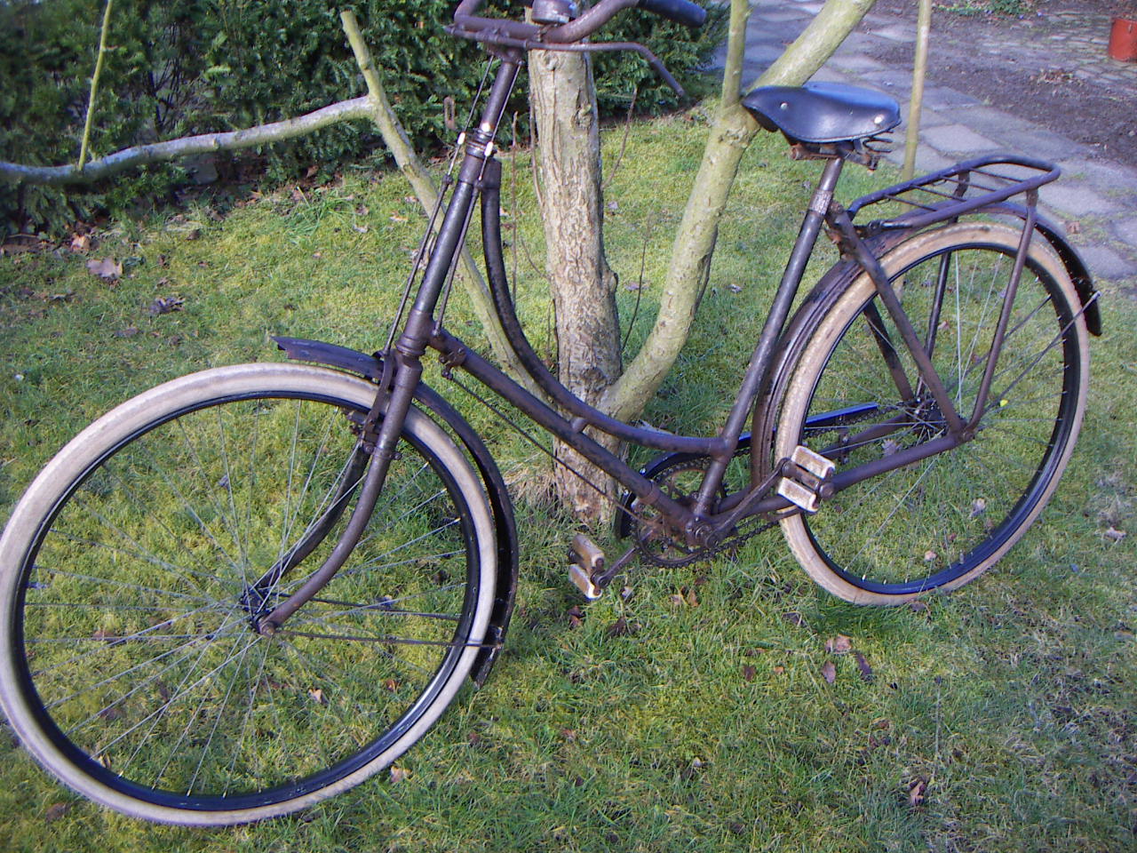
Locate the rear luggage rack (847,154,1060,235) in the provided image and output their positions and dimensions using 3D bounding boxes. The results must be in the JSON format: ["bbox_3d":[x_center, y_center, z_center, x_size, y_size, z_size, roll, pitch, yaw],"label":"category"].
[{"bbox_3d":[0.614,-0.380,1.926,0.365,0.052,0.148,-19,26,-18],"label":"rear luggage rack"}]

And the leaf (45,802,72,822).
[{"bbox_3d":[-0.773,0.585,1.793,0.034,0.016,0.035,20,35,34],"label":"leaf"}]

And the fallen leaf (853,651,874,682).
[{"bbox_3d":[0.513,0.413,2.041,0.024,0.018,0.051,-5,29,-6],"label":"fallen leaf"}]

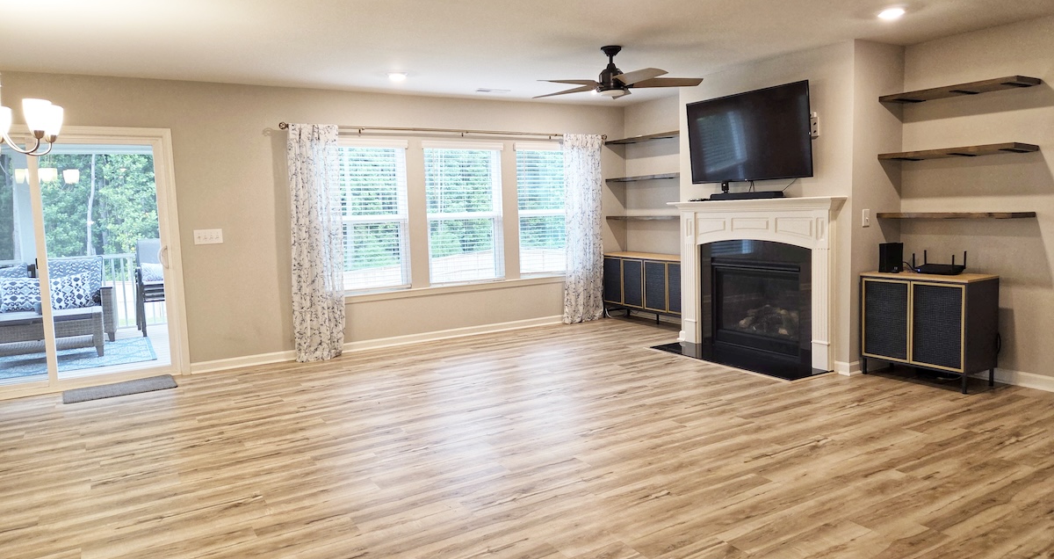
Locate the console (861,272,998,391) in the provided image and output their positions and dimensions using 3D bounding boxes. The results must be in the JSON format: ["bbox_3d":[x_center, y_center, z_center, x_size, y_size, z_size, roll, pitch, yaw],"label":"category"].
[{"bbox_3d":[2.839,0.338,4.990,0.392,0.757,0.757,-5,7,-31],"label":"console"}]

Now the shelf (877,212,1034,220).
[{"bbox_3d":[3.003,-0.454,4.952,0.305,0.039,0.910,-5,7,-31],"label":"shelf"}]

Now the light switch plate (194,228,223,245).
[{"bbox_3d":[-2.714,-0.362,5.971,0.212,0.117,0.008,-5,7,-31],"label":"light switch plate"}]

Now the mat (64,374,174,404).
[{"bbox_3d":[-3.193,0.859,5.514,0.762,0.012,0.460,-6,7,-36],"label":"mat"}]

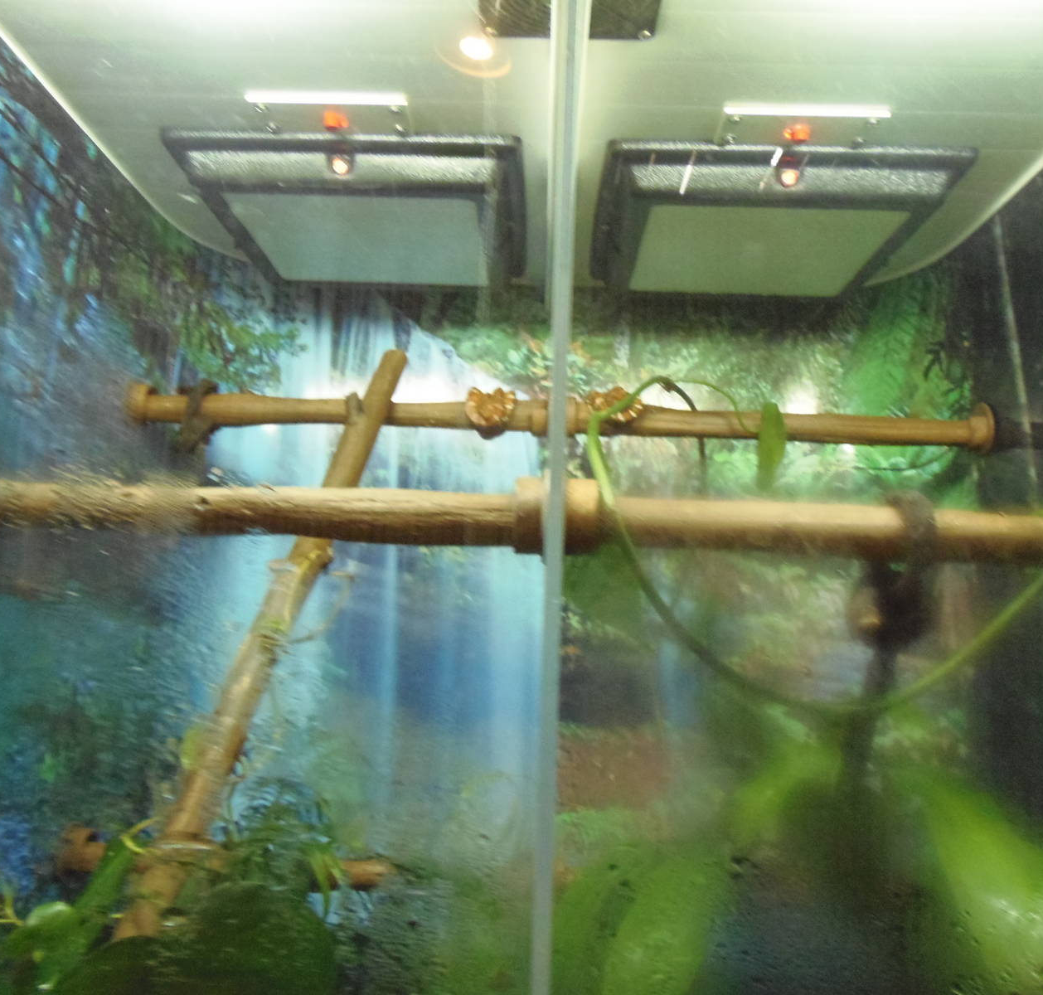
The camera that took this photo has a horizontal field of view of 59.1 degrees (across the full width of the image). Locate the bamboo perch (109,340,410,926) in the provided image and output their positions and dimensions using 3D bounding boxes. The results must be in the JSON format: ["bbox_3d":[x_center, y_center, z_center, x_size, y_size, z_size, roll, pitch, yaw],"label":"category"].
[{"bbox_3d":[-0.241,0.123,0.887,0.034,0.604,0.034,21,-12,5],"label":"bamboo perch"}]

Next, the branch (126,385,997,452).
[{"bbox_3d":[0.034,-0.087,0.974,0.918,0.045,0.045,2,-8,2],"label":"branch"}]

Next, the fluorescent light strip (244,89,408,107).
[{"bbox_3d":[-0.169,-0.345,0.796,0.141,0.012,0.014,2,-8,2],"label":"fluorescent light strip"}]

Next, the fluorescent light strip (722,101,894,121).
[{"bbox_3d":[0.246,-0.332,0.791,0.144,0.012,0.014,2,-8,2],"label":"fluorescent light strip"}]

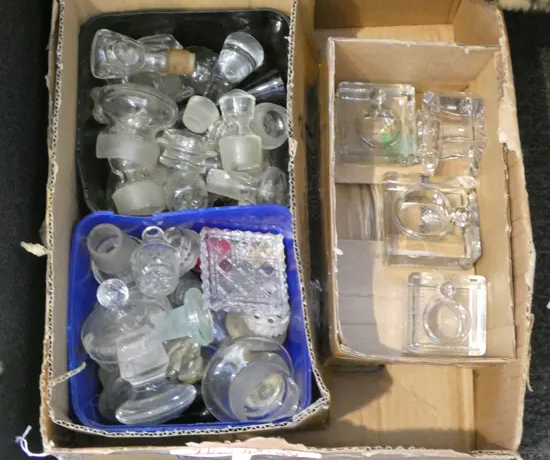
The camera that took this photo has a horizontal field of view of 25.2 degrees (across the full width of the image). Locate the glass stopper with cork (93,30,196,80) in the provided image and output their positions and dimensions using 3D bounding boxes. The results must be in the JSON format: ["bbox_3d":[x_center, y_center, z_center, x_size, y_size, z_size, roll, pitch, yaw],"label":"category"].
[{"bbox_3d":[-0.104,-0.138,0.975,0.083,0.028,0.038,5,78,-3],"label":"glass stopper with cork"}]

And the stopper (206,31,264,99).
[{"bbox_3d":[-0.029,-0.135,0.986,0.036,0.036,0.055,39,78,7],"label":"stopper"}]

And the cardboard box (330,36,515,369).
[{"bbox_3d":[0.109,-0.014,0.977,0.133,0.100,0.246,0,78,-1],"label":"cardboard box"}]

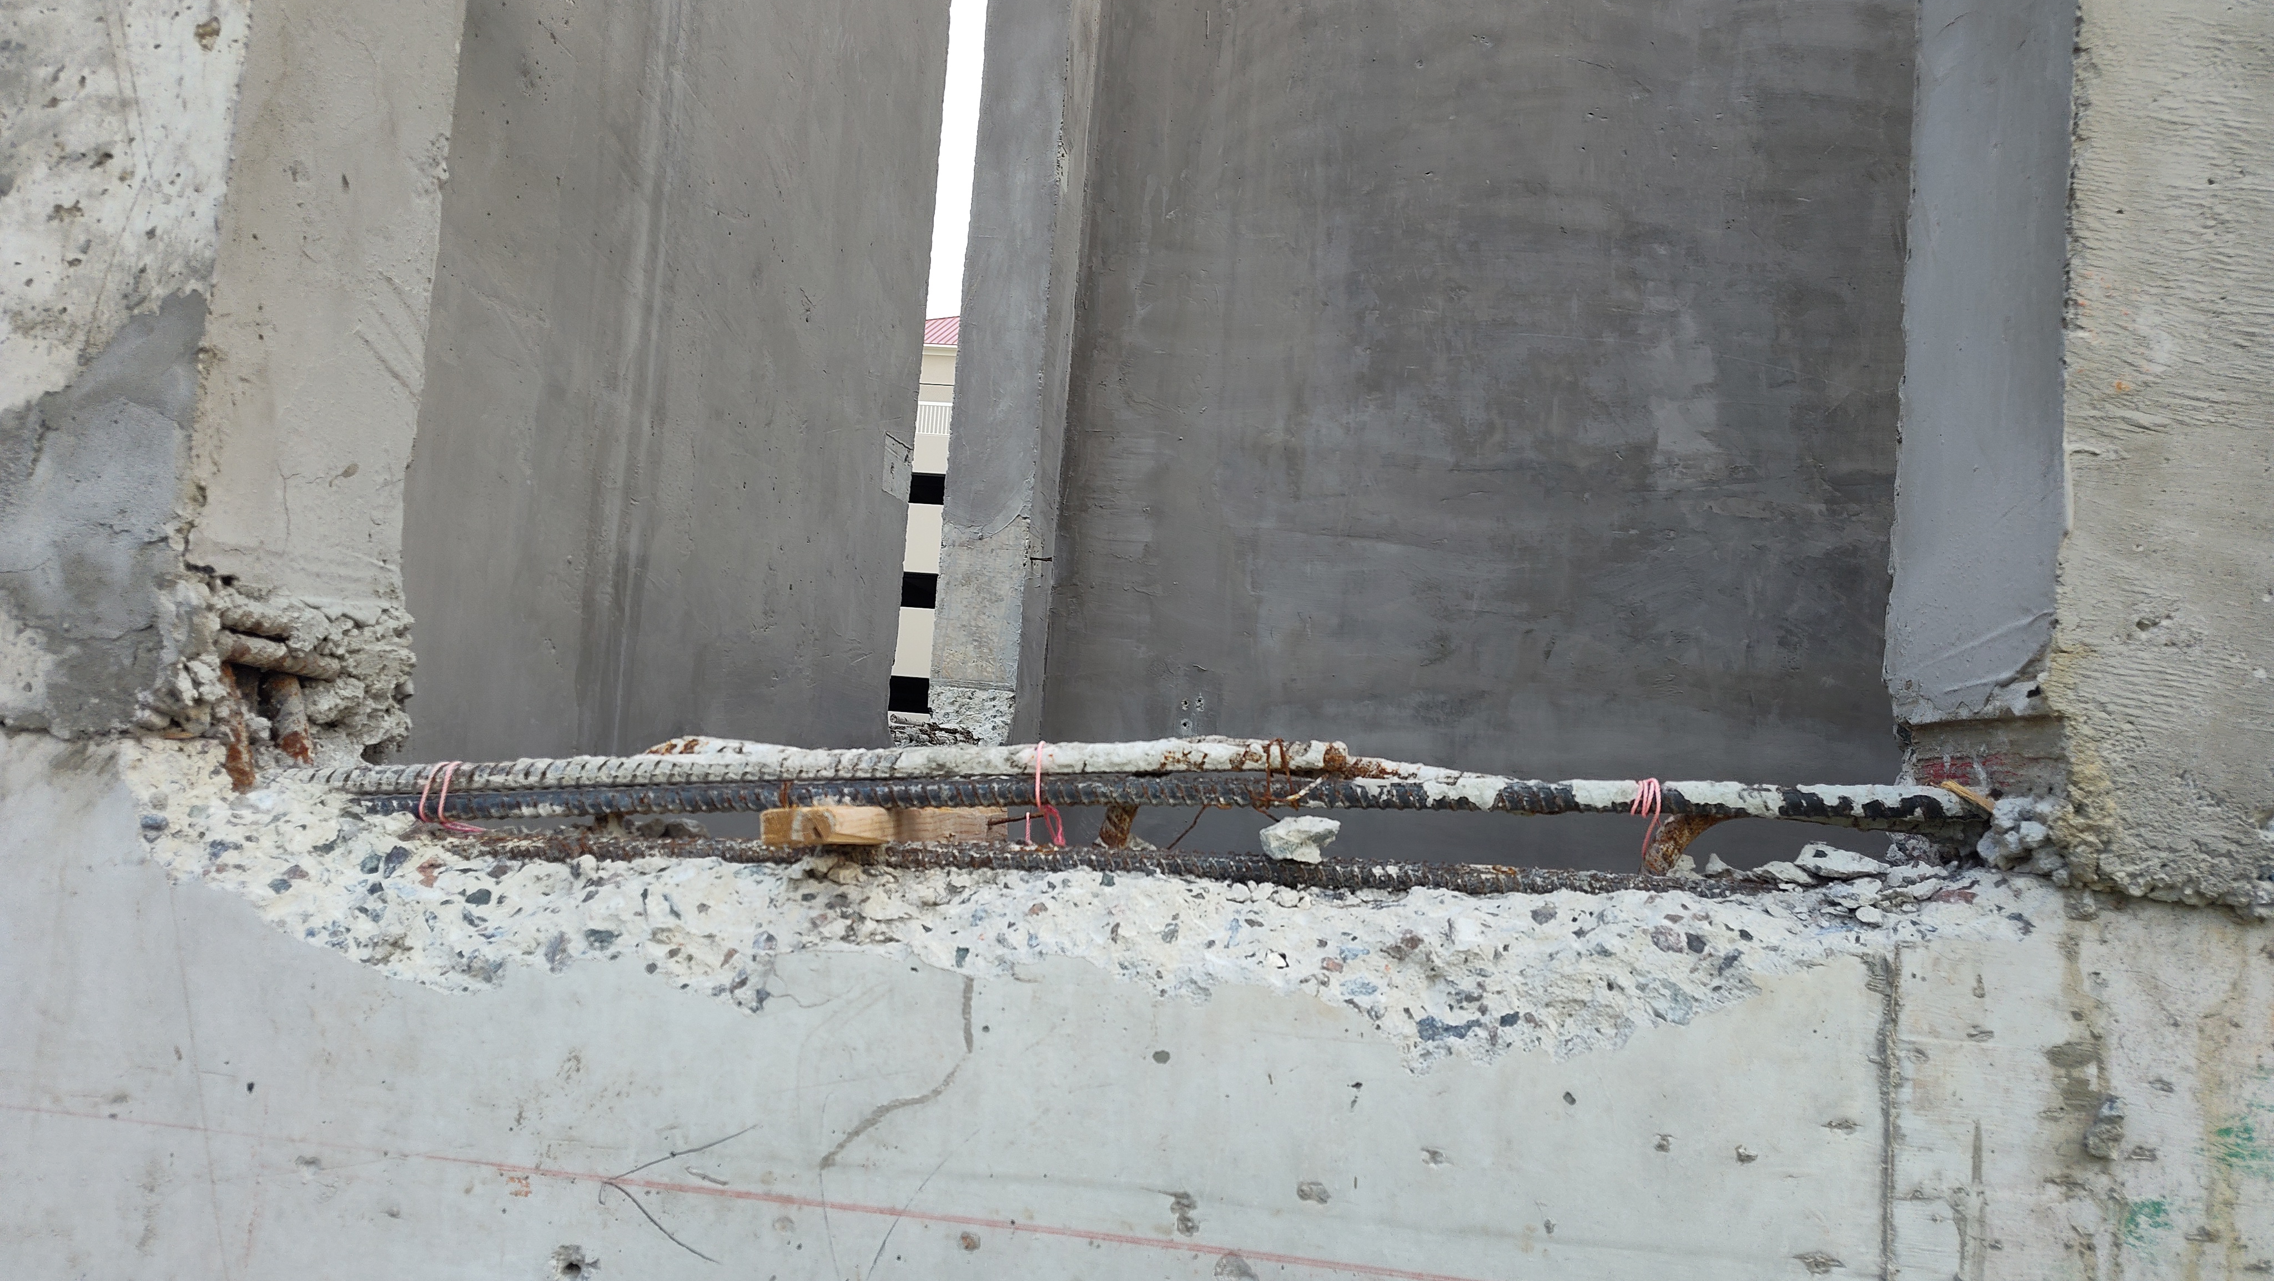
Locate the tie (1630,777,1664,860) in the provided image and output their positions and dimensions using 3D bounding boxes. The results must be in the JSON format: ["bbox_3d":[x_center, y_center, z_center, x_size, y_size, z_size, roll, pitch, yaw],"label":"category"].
[{"bbox_3d":[0.292,0.102,0.865,0.019,0.048,0.025,3,-3,8],"label":"tie"}]

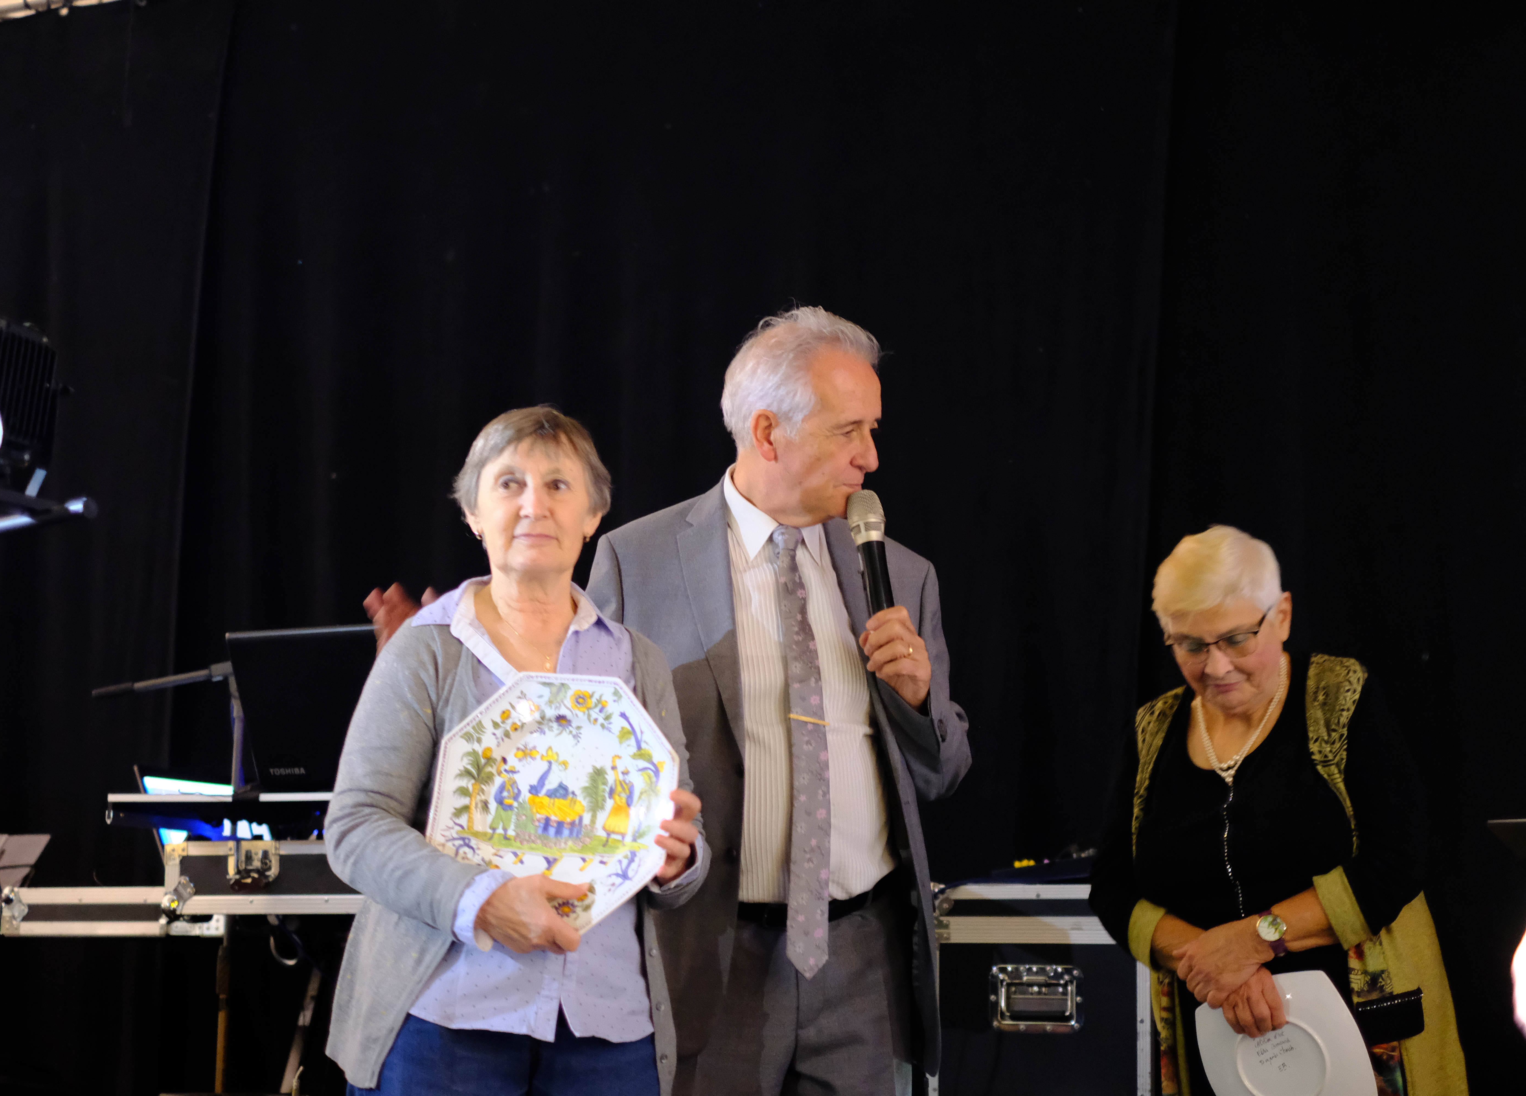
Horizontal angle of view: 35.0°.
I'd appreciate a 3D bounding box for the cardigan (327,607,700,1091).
[{"bbox_3d":[-0.301,0.372,2.950,0.460,0.610,0.330,3,-7,-17],"label":"cardigan"}]

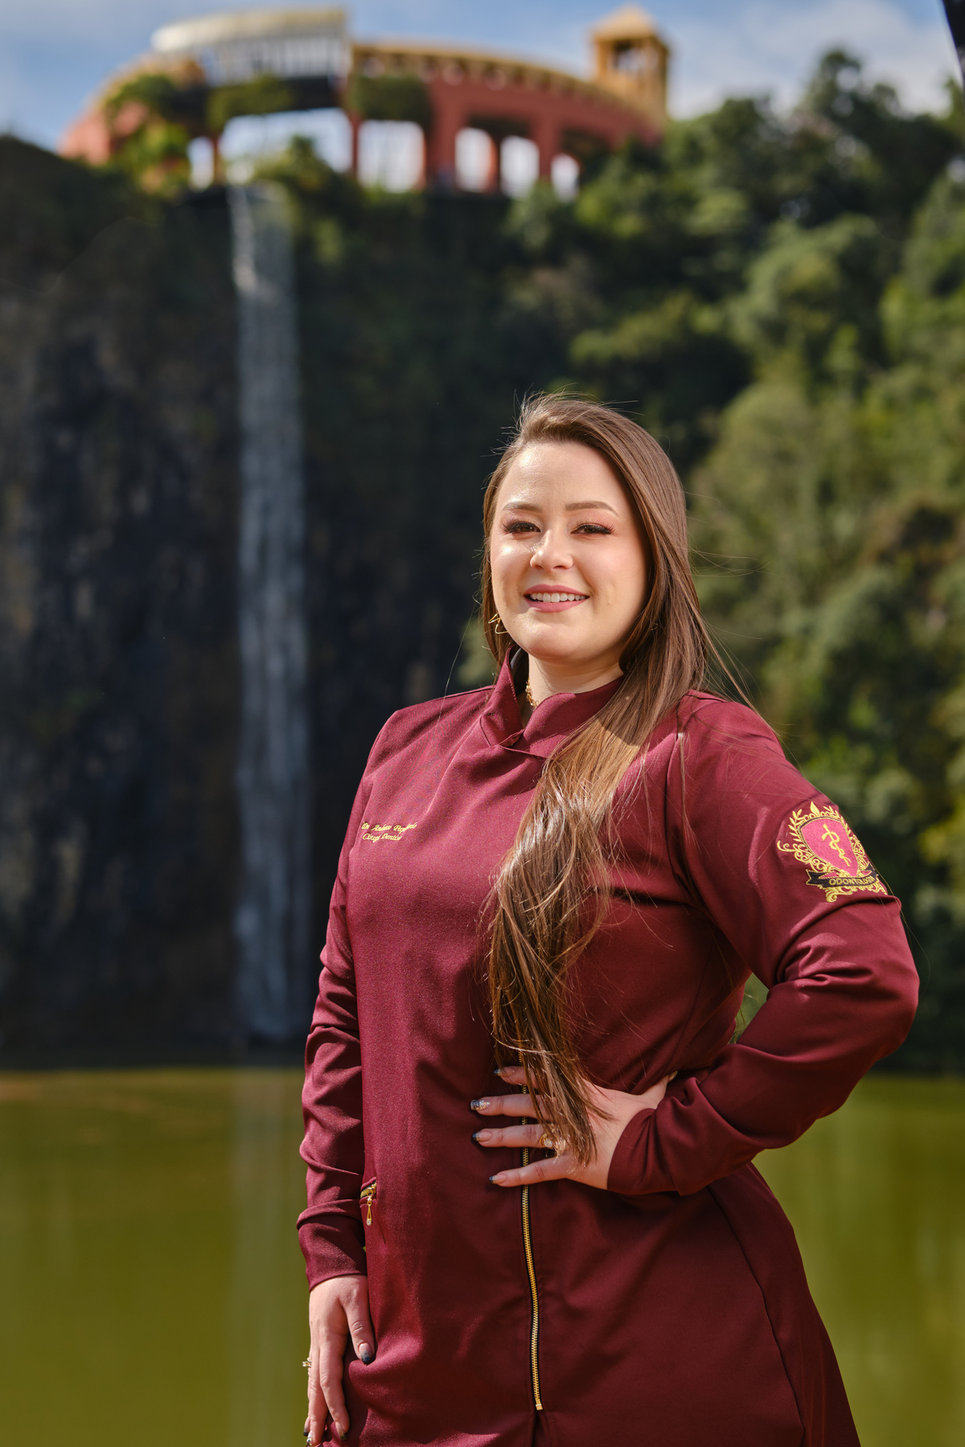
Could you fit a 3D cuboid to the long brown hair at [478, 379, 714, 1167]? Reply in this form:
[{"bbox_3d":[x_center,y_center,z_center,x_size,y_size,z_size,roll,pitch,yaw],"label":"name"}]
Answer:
[{"bbox_3d":[0.108,0.045,2.740,0.220,0.690,0.280,-2,-5,20],"label":"long brown hair"}]

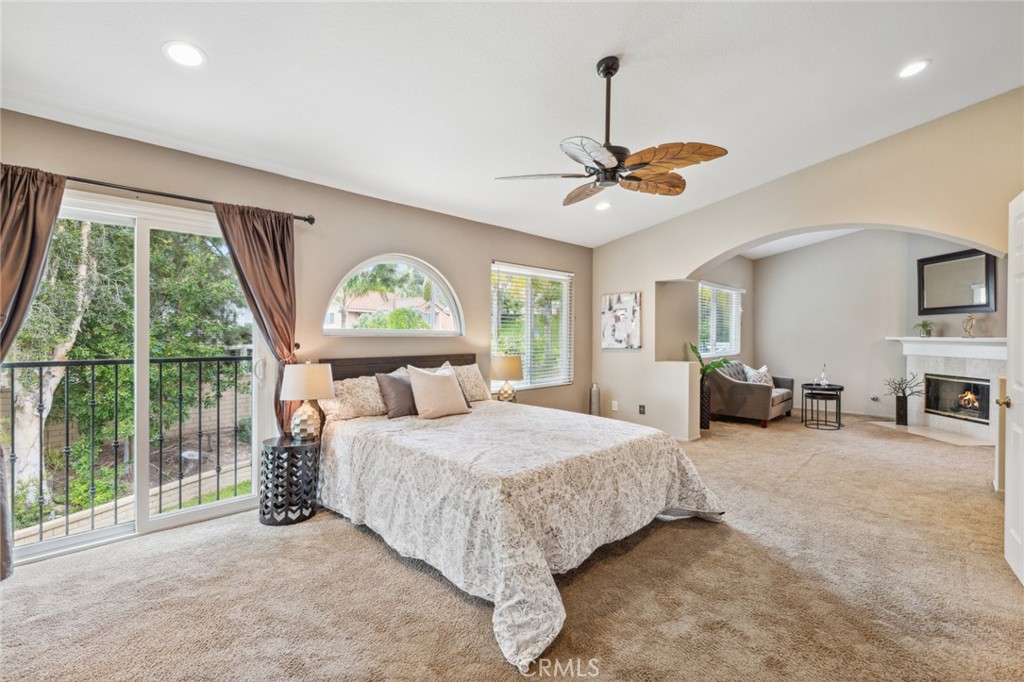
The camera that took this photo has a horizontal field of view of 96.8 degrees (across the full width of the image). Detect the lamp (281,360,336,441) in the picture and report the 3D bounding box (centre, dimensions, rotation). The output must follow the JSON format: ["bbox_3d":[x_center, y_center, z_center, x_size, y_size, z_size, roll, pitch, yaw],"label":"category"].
[{"bbox_3d":[-1.506,0.430,3.339,0.360,0.565,0.360,0,1,-45],"label":"lamp"}]

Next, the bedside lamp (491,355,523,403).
[{"bbox_3d":[-0.054,0.418,4.844,0.360,0.565,0.360,0,1,0],"label":"bedside lamp"}]

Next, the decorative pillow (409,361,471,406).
[{"bbox_3d":[-0.622,0.401,3.888,0.480,0.470,0.160,0,-30,-45],"label":"decorative pillow"}]

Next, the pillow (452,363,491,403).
[{"bbox_3d":[-0.500,0.430,4.446,0.630,0.450,0.170,0,-26,-45],"label":"pillow"}]

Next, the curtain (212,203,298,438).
[{"bbox_3d":[-1.846,0.139,3.315,0.580,2.200,0.160,0,1,-45],"label":"curtain"}]

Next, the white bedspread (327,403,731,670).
[{"bbox_3d":[-0.044,0.922,3.312,2.040,0.640,2.260,0,1,-45],"label":"white bedspread"}]

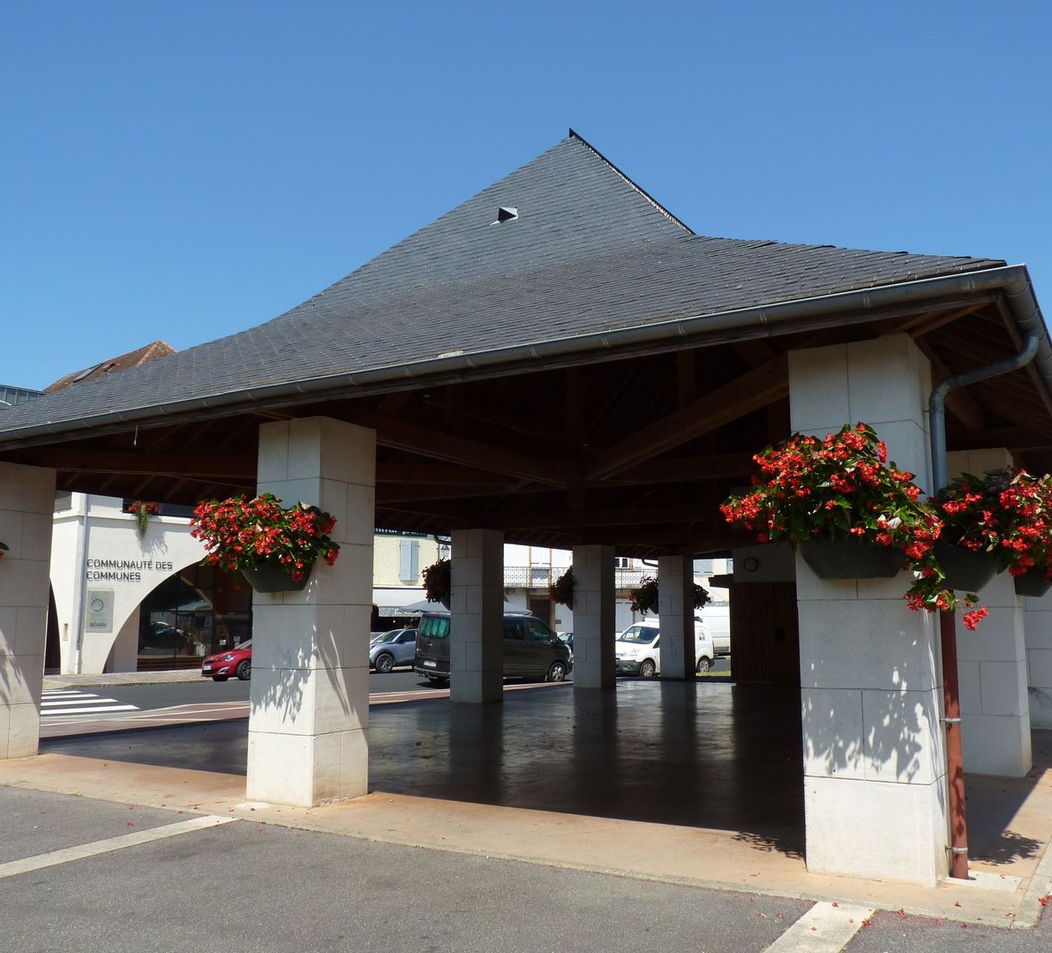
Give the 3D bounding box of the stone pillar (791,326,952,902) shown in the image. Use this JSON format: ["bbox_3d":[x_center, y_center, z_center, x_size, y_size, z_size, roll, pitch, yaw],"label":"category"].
[{"bbox_3d":[2.428,0.885,6.969,0.810,3.570,0.786,-5,-10,31],"label":"stone pillar"}]

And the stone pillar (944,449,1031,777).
[{"bbox_3d":[5.214,1.536,11.392,0.810,3.570,0.786,-5,-10,31],"label":"stone pillar"}]

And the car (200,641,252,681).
[{"bbox_3d":[-8.259,5.809,32.321,4.250,1.460,1.810,8,-11,-41],"label":"car"}]

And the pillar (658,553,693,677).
[{"bbox_3d":[4.514,4.193,29.609,0.810,3.570,0.786,-5,-10,31],"label":"pillar"}]

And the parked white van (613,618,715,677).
[{"bbox_3d":[4.596,5.988,34.790,4.380,1.860,1.820,6,-10,-37],"label":"parked white van"}]

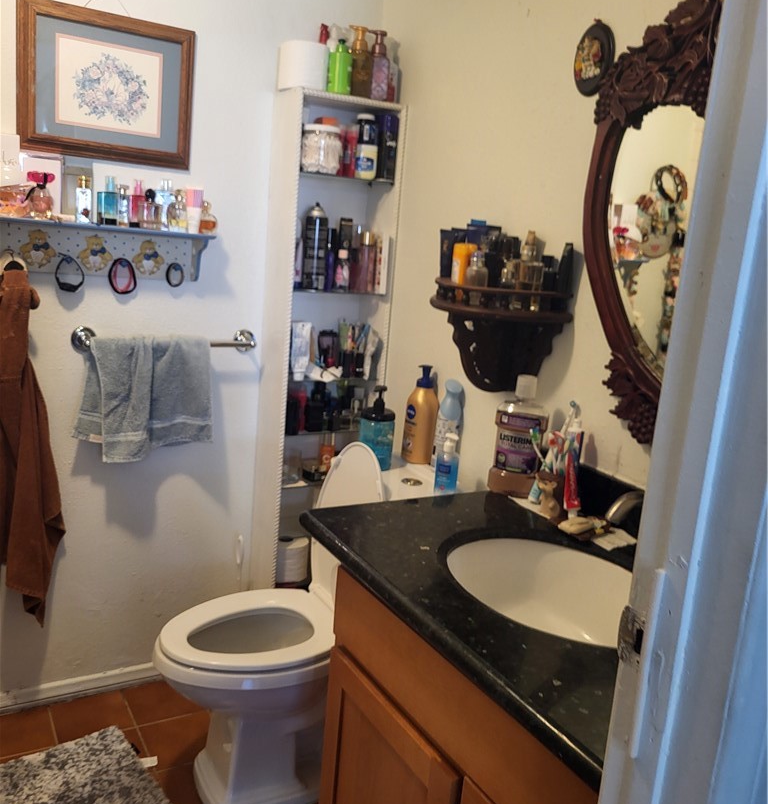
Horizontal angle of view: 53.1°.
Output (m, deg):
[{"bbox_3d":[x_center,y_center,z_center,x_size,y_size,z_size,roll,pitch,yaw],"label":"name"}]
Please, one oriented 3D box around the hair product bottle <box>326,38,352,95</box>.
[{"bbox_3d":[-0.120,-0.909,2.107,0.064,0.149,0.048,1,12,-16],"label":"hair product bottle"}]

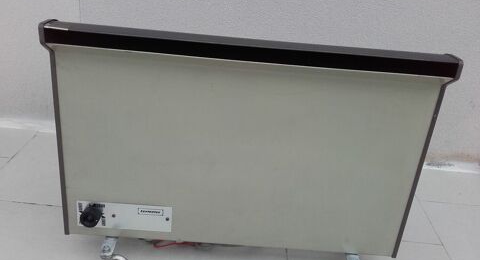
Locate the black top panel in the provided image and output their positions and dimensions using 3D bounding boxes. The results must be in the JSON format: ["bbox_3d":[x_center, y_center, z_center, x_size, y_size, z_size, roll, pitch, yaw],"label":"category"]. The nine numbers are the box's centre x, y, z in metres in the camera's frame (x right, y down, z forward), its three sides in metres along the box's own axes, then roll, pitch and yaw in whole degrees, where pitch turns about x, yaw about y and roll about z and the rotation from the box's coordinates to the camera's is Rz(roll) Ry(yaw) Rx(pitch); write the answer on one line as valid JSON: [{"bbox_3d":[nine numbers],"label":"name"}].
[{"bbox_3d":[0.026,-0.152,0.760,0.765,0.032,0.078,5,22,-2],"label":"black top panel"}]

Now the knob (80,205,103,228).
[{"bbox_3d":[-0.322,0.188,0.871,0.036,0.036,0.035,5,22,-2],"label":"knob"}]

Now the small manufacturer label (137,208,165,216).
[{"bbox_3d":[-0.197,0.183,0.886,0.056,0.017,0.002,5,22,-2],"label":"small manufacturer label"}]

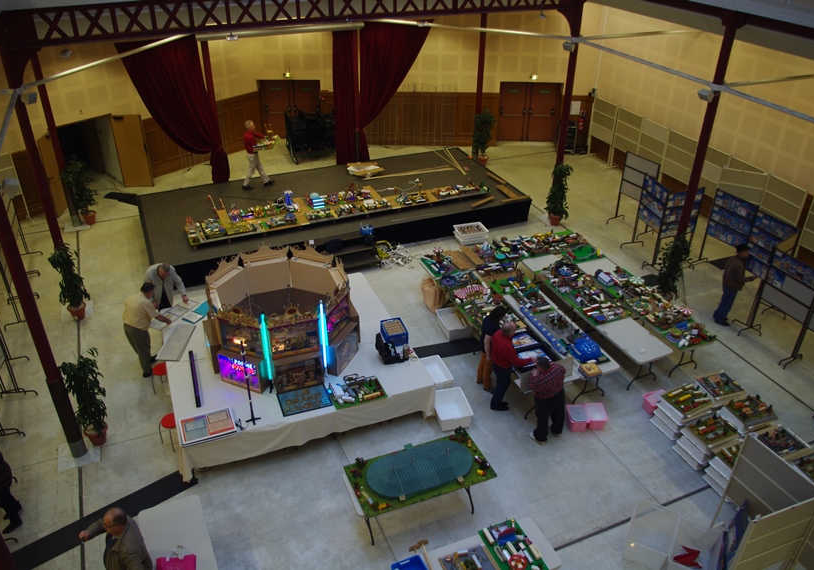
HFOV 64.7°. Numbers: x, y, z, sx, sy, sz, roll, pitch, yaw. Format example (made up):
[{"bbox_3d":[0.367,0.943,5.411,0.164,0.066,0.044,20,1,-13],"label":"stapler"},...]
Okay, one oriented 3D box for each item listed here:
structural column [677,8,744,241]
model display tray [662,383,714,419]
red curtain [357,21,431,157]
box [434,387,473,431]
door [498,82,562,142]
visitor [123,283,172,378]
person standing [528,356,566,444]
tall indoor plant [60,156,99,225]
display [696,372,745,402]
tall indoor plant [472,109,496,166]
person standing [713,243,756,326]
[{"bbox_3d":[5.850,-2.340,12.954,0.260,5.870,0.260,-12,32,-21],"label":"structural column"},{"bbox_3d":[4.419,1.779,10.077,0.660,0.150,0.500,-8,32,-16],"label":"model display tray"},{"bbox_3d":[-0.358,-5.417,18.729,2.350,4.400,0.350,-12,33,-21],"label":"red curtain"},{"bbox_3d":[0.727,2.005,10.374,0.520,0.250,0.690,-7,31,-12],"label":"box"},{"bbox_3d":[4.535,-6.386,23.867,2.100,2.170,0.120,1,29,1],"label":"door"},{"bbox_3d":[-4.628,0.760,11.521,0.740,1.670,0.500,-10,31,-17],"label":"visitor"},{"bbox_3d":[2.084,1.692,9.632,0.580,1.580,0.450,-18,35,-29],"label":"person standing"},{"bbox_3d":[-8.128,-2.334,16.133,0.680,1.650,0.680,-12,33,-21],"label":"tall indoor plant"},{"bbox_3d":[5.284,1.669,10.820,0.600,0.130,0.600,-8,31,-16],"label":"display"},{"bbox_3d":[2.531,-4.653,20.224,0.680,1.850,0.680,-12,33,-21],"label":"tall indoor plant"},{"bbox_3d":[6.710,-0.004,13.011,0.560,1.750,0.500,5,30,7],"label":"person standing"}]

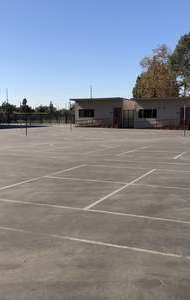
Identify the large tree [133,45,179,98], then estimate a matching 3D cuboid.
[{"bbox_3d":[11.787,-12.217,61.400,9.199,14.979,8.800,0,6,0],"label":"large tree"}]

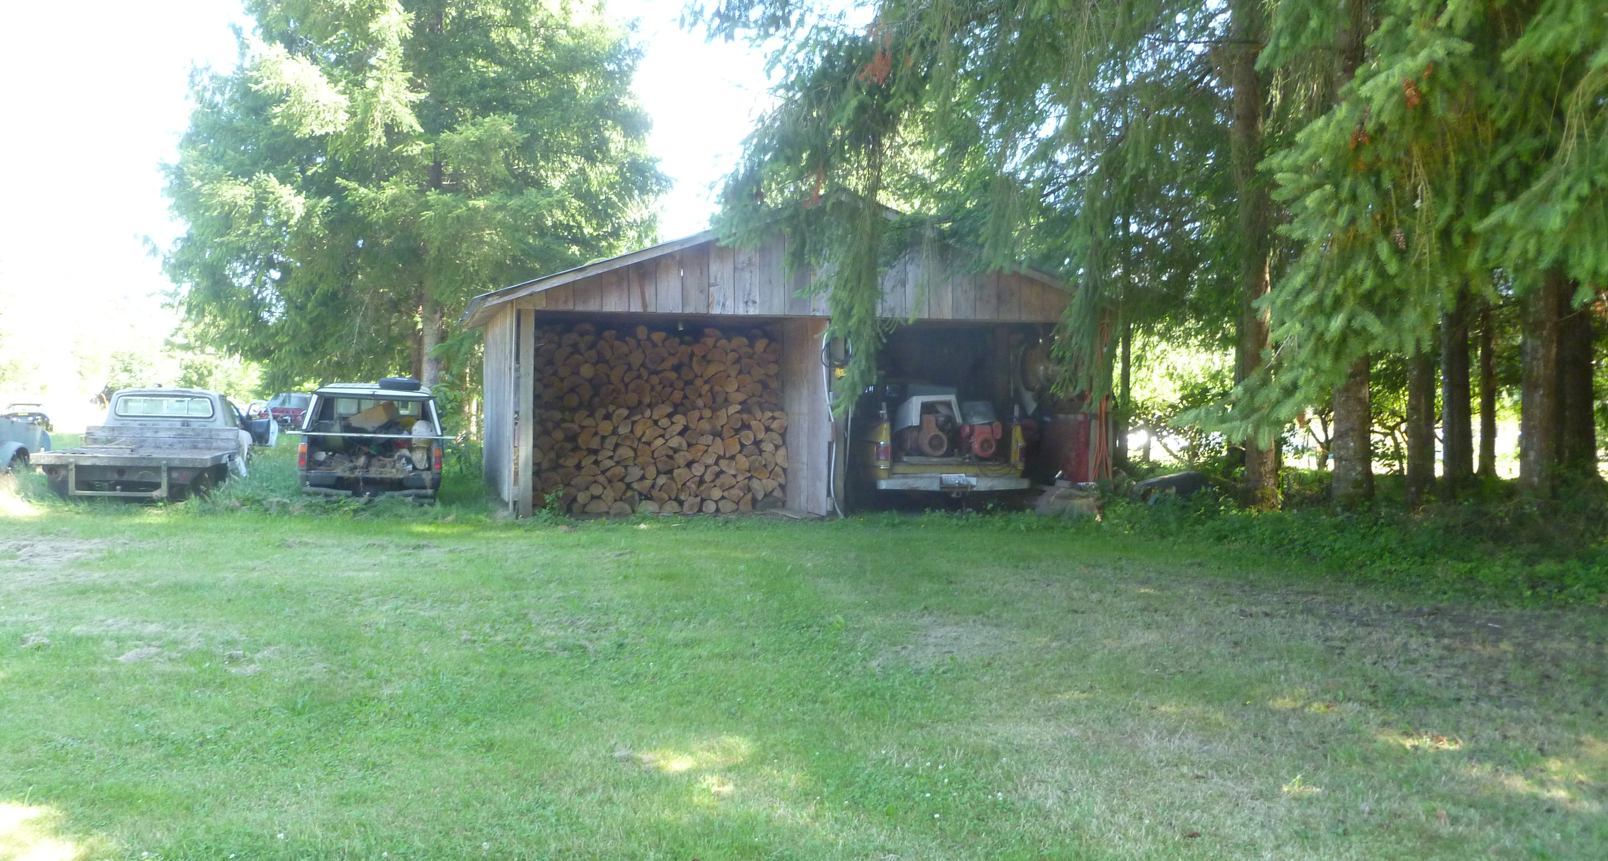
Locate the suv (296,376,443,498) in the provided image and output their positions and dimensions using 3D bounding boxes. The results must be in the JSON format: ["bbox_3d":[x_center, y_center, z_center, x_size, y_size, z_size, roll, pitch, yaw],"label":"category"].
[{"bbox_3d":[-5.880,0.162,17.850,1.680,1.600,4.600,0,1,-17],"label":"suv"}]

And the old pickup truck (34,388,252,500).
[{"bbox_3d":[-9.470,0.203,19.070,2.070,1.650,5.600,0,1,-17],"label":"old pickup truck"}]

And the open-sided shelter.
[{"bbox_3d":[-0.460,-0.990,17.930,8.100,3.830,5.600,0,1,-17],"label":"open-sided shelter"}]

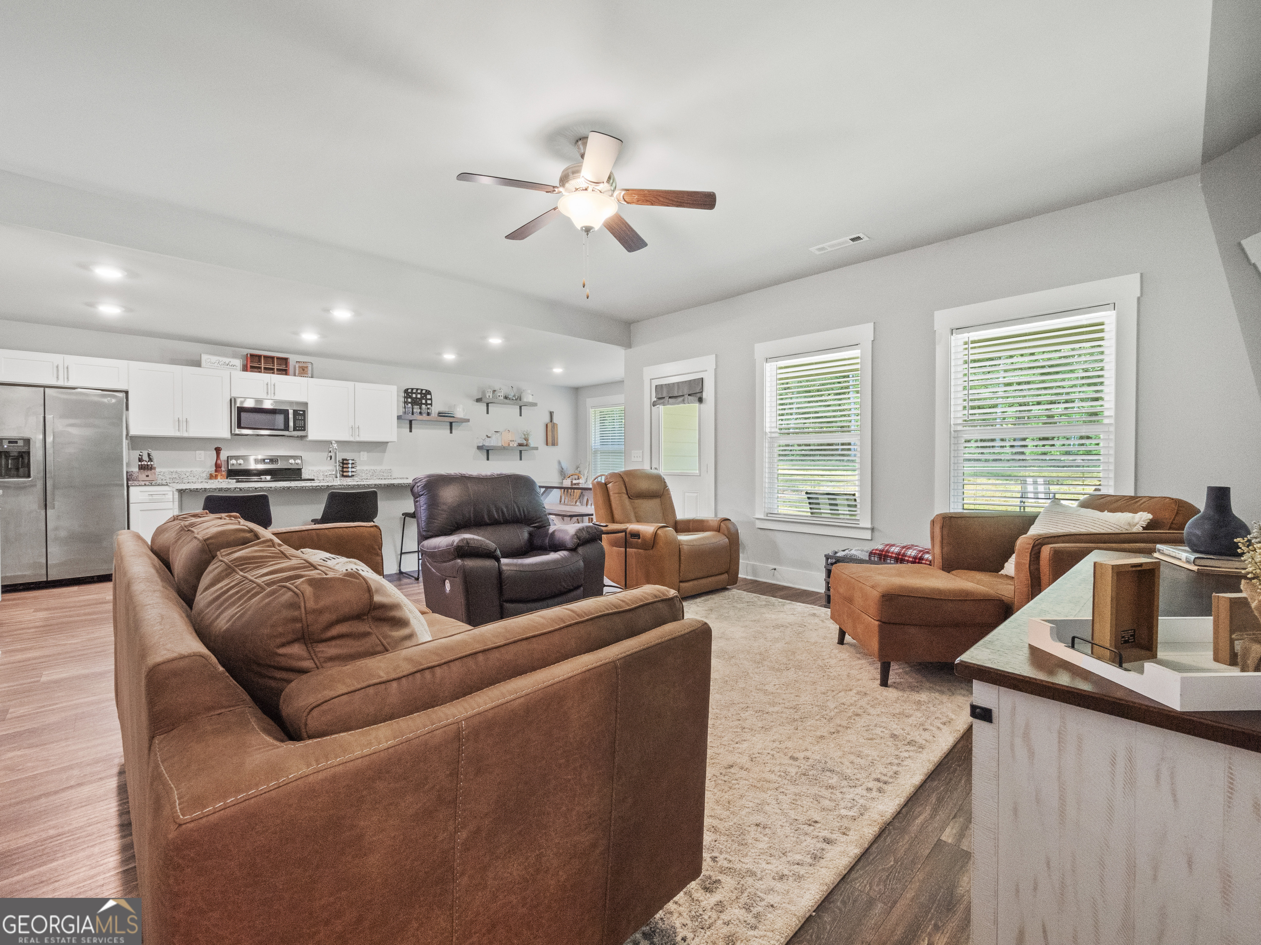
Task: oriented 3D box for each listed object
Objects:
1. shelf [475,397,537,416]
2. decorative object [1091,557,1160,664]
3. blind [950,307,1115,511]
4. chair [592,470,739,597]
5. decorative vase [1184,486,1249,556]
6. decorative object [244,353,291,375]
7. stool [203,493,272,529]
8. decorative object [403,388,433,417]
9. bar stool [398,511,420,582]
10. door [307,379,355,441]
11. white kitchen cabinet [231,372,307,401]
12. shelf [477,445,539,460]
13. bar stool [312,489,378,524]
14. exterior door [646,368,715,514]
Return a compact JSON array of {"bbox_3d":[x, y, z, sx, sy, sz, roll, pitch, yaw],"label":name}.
[{"bbox_3d":[-2.030,-1.063,8.488,1.040,0.250,0.200,-2,2,-44],"label":"shelf"},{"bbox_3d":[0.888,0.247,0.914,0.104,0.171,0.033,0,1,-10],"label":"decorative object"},{"bbox_3d":[2.597,-0.299,3.361,0.846,1.433,0.055,1,2,45],"label":"blind"},{"bbox_3d":[0.307,0.490,4.705,0.880,1.030,1.100,-1,2,-36],"label":"chair"},{"bbox_3d":[1.801,0.145,1.560,0.137,0.207,0.137,-2,2,-44],"label":"decorative vase"},{"bbox_3d":[-4.437,-1.290,6.253,0.100,0.250,0.421,1,2,45],"label":"decorative object"},{"bbox_3d":[-3.073,0.604,3.979,0.430,0.880,0.490,-2,2,-44],"label":"stool"},{"bbox_3d":[-3.086,-1.025,7.465,0.410,0.420,0.100,-2,2,-44],"label":"decorative object"},{"bbox_3d":[-1.979,0.574,5.069,0.440,0.880,0.490,-2,2,-44],"label":"bar stool"},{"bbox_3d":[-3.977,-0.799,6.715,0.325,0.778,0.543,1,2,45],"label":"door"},{"bbox_3d":[-4.440,-1.017,6.244,0.325,0.296,0.769,1,2,45],"label":"white kitchen cabinet"},{"bbox_3d":[-2.023,-0.308,8.515,1.040,0.240,0.200,-2,2,-44],"label":"shelf"},{"bbox_3d":[-2.531,0.588,4.530,0.490,0.865,0.455,1,2,45],"label":"bar stool"},{"bbox_3d":[0.520,-0.040,5.539,0.080,2.080,0.900,-2,2,-44],"label":"exterior door"}]

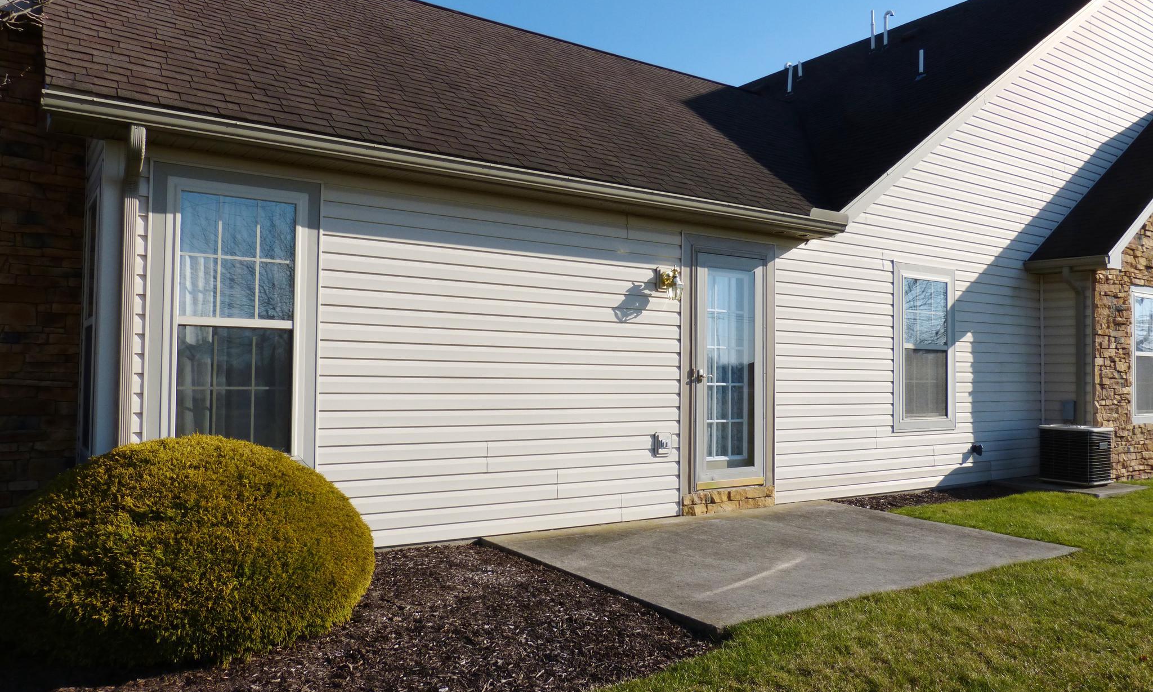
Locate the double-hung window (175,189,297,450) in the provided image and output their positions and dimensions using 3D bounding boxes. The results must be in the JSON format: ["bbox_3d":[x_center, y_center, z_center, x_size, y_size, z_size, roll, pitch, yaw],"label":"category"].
[{"bbox_3d":[-2.059,-0.145,5.064,0.760,1.610,0.090,2,-2,-33],"label":"double-hung window"}]

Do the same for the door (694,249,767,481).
[{"bbox_3d":[1.347,0.219,7.323,0.880,2.038,0.065,2,-2,-33],"label":"door"}]

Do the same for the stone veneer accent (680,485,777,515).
[{"bbox_3d":[1.321,1.350,7.261,1.115,0.165,0.090,2,-2,-33],"label":"stone veneer accent"}]

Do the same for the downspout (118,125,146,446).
[{"bbox_3d":[-2.466,0.043,4.586,0.073,2.430,0.330,2,-2,-33],"label":"downspout"}]

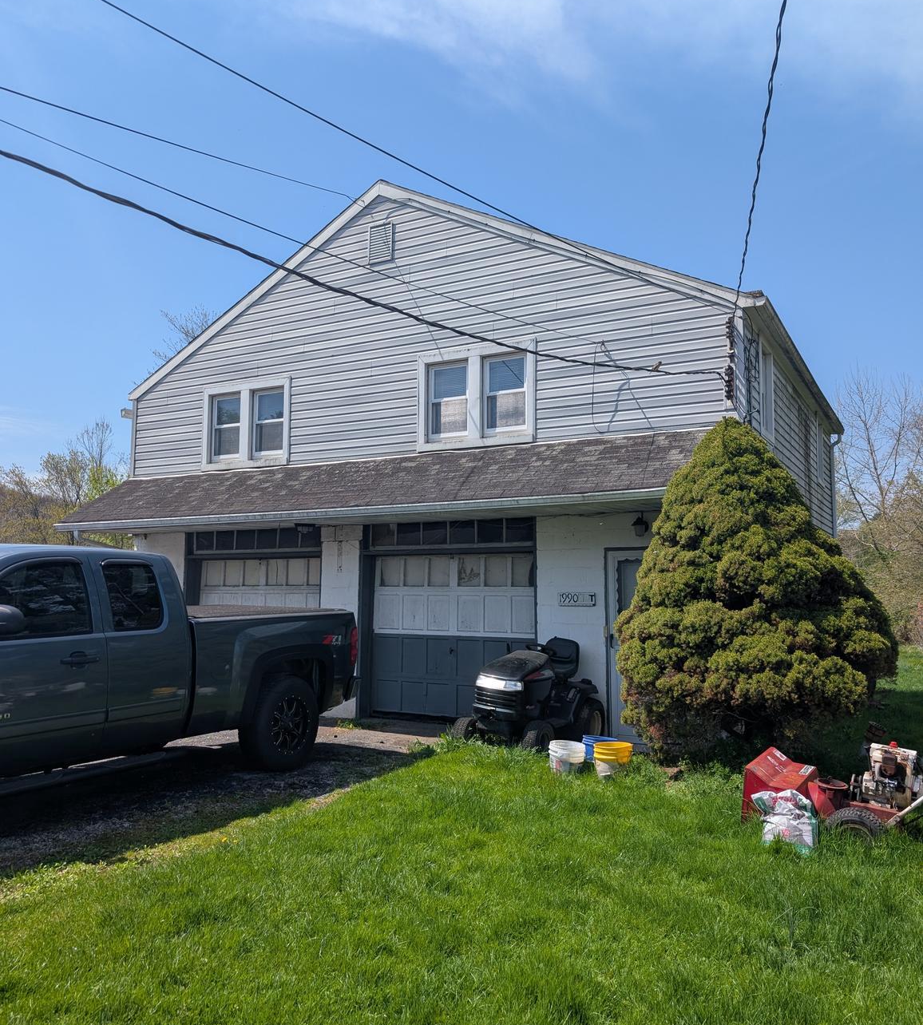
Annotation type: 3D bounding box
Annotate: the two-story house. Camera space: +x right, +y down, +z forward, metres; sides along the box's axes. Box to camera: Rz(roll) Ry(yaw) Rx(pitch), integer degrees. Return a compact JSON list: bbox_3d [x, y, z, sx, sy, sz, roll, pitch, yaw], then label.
[{"bbox_3d":[0.797,-0.594,14.198,9.450,6.880,10.000,-3,-5,29],"label":"two-story house"}]

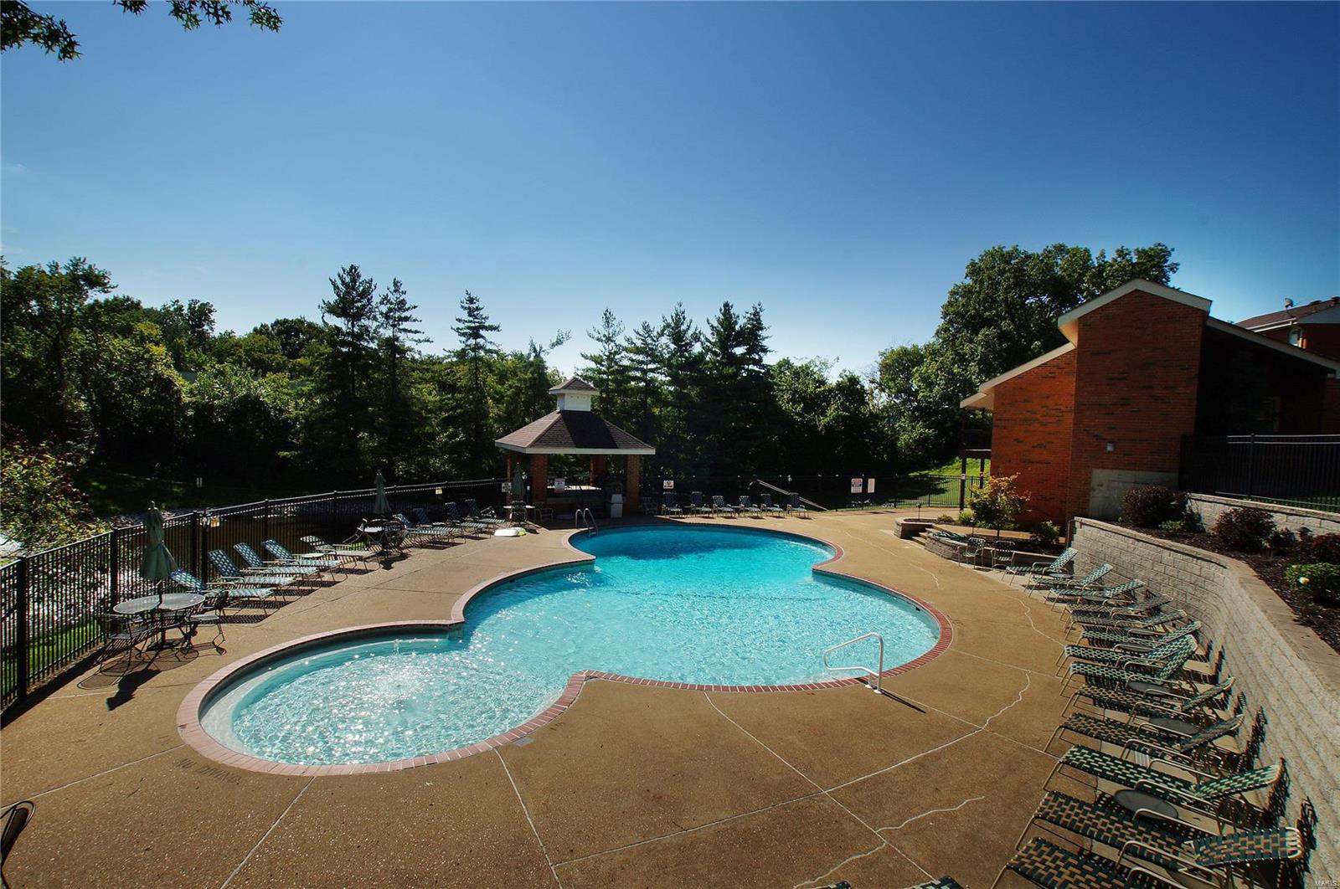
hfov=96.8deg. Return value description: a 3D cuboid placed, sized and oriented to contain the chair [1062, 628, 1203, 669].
[{"bbox_3d":[7.712,3.614,10.106,1.885,0.907,0.640,3,2,27],"label":"chair"}]

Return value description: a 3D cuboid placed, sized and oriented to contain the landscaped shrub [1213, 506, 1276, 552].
[{"bbox_3d":[11.874,1.764,12.300,1.050,0.952,1.000,4,3,44],"label":"landscaped shrub"}]

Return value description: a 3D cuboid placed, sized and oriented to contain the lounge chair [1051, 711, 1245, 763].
[{"bbox_3d":[5.967,3.659,7.476,1.868,0.928,0.640,3,3,37],"label":"lounge chair"}]

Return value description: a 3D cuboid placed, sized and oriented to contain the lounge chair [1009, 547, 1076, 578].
[{"bbox_3d":[10.797,3.596,17.360,1.777,1.036,0.660,2,2,10],"label":"lounge chair"}]

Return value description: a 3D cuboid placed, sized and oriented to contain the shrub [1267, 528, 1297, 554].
[{"bbox_3d":[12.767,2.030,12.400,0.500,0.458,0.500,0,2,-44],"label":"shrub"}]

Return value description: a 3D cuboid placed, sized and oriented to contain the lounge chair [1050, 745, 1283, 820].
[{"bbox_3d":[5.348,3.692,6.569,0.660,0.905,1.906,0,2,-42],"label":"lounge chair"}]

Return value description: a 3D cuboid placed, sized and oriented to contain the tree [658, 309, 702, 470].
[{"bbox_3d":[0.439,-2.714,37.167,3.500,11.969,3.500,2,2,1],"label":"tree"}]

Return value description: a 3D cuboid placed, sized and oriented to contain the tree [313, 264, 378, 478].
[{"bbox_3d":[-20.154,-4.363,37.000,4.000,13.740,4.000,0,2,-29],"label":"tree"}]

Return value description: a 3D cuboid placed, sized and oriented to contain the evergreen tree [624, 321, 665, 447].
[{"bbox_3d":[-1.654,-2.816,40.000,3.200,10.912,3.200,1,2,-2],"label":"evergreen tree"}]

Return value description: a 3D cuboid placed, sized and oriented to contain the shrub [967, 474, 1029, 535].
[{"bbox_3d":[10.942,2.108,19.800,1.900,2.161,1.800,3,2,29],"label":"shrub"}]

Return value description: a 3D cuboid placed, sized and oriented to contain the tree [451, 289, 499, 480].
[{"bbox_3d":[-12.569,-3.727,38.500,3.300,12.535,3.300,1,2,-18],"label":"tree"}]

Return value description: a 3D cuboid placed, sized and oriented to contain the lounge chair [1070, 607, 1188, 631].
[{"bbox_3d":[9.105,3.624,11.967,1.945,0.817,0.640,2,2,24],"label":"lounge chair"}]

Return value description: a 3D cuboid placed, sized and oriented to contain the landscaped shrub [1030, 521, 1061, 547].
[{"bbox_3d":[11.815,2.781,18.700,0.900,0.856,0.850,3,3,33],"label":"landscaped shrub"}]

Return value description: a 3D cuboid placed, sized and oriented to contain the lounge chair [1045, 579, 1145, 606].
[{"bbox_3d":[10.519,3.753,14.788,1.973,0.798,0.660,2,2,15],"label":"lounge chair"}]

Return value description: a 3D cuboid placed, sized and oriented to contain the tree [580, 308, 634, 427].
[{"bbox_3d":[-4.049,-2.683,37.163,3.800,11.639,3.800,2,2,-6],"label":"tree"}]

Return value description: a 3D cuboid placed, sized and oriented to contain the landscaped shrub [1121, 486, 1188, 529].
[{"bbox_3d":[13.186,1.696,16.200,1.400,1.026,1.350,3,2,39],"label":"landscaped shrub"}]

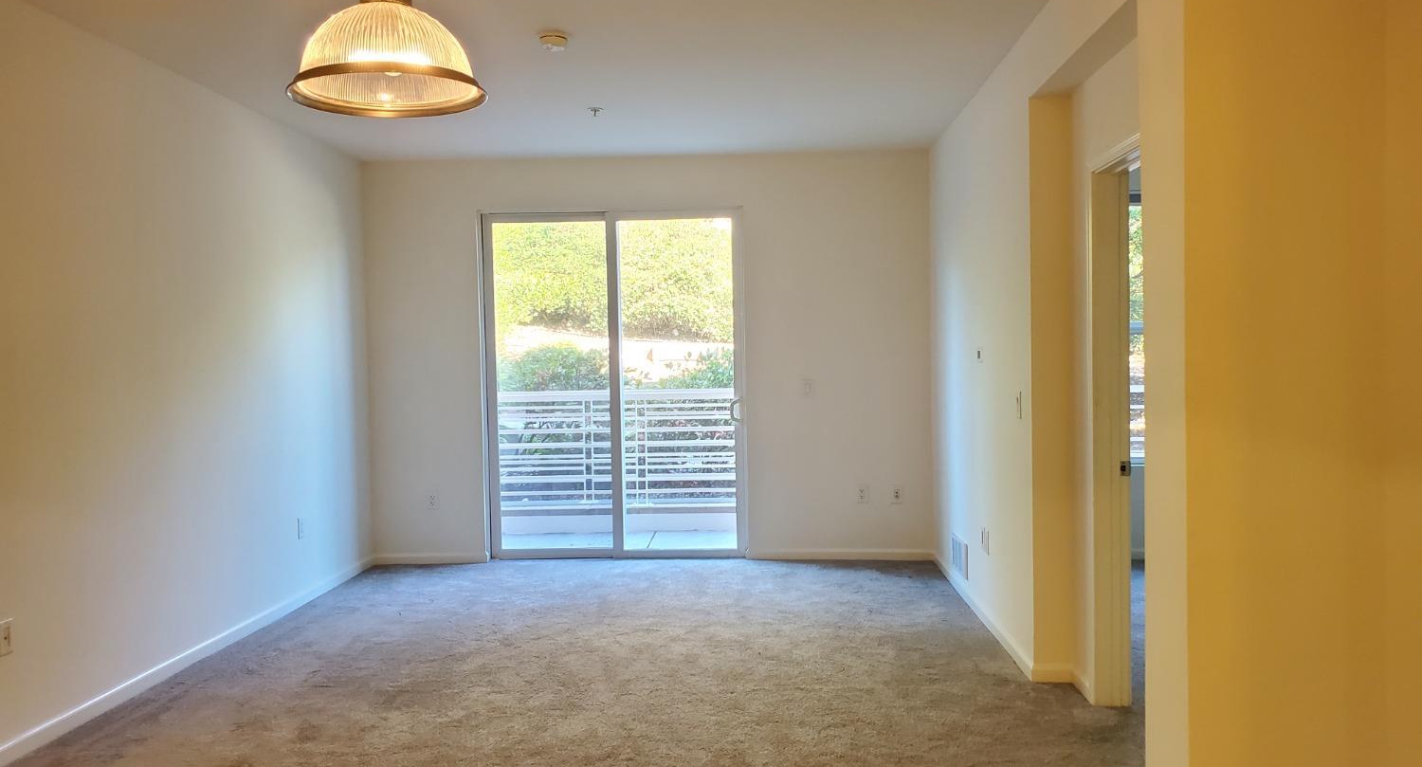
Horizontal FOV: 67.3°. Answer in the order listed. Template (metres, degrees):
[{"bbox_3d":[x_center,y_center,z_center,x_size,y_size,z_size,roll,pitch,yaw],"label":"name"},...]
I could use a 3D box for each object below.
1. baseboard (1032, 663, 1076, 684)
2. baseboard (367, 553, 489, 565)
[{"bbox_3d":[1.418,1.198,4.437,0.163,0.080,0.018,-1,2,3],"label":"baseboard"},{"bbox_3d":[-1.890,1.178,7.182,0.789,0.080,0.018,-1,2,3],"label":"baseboard"}]

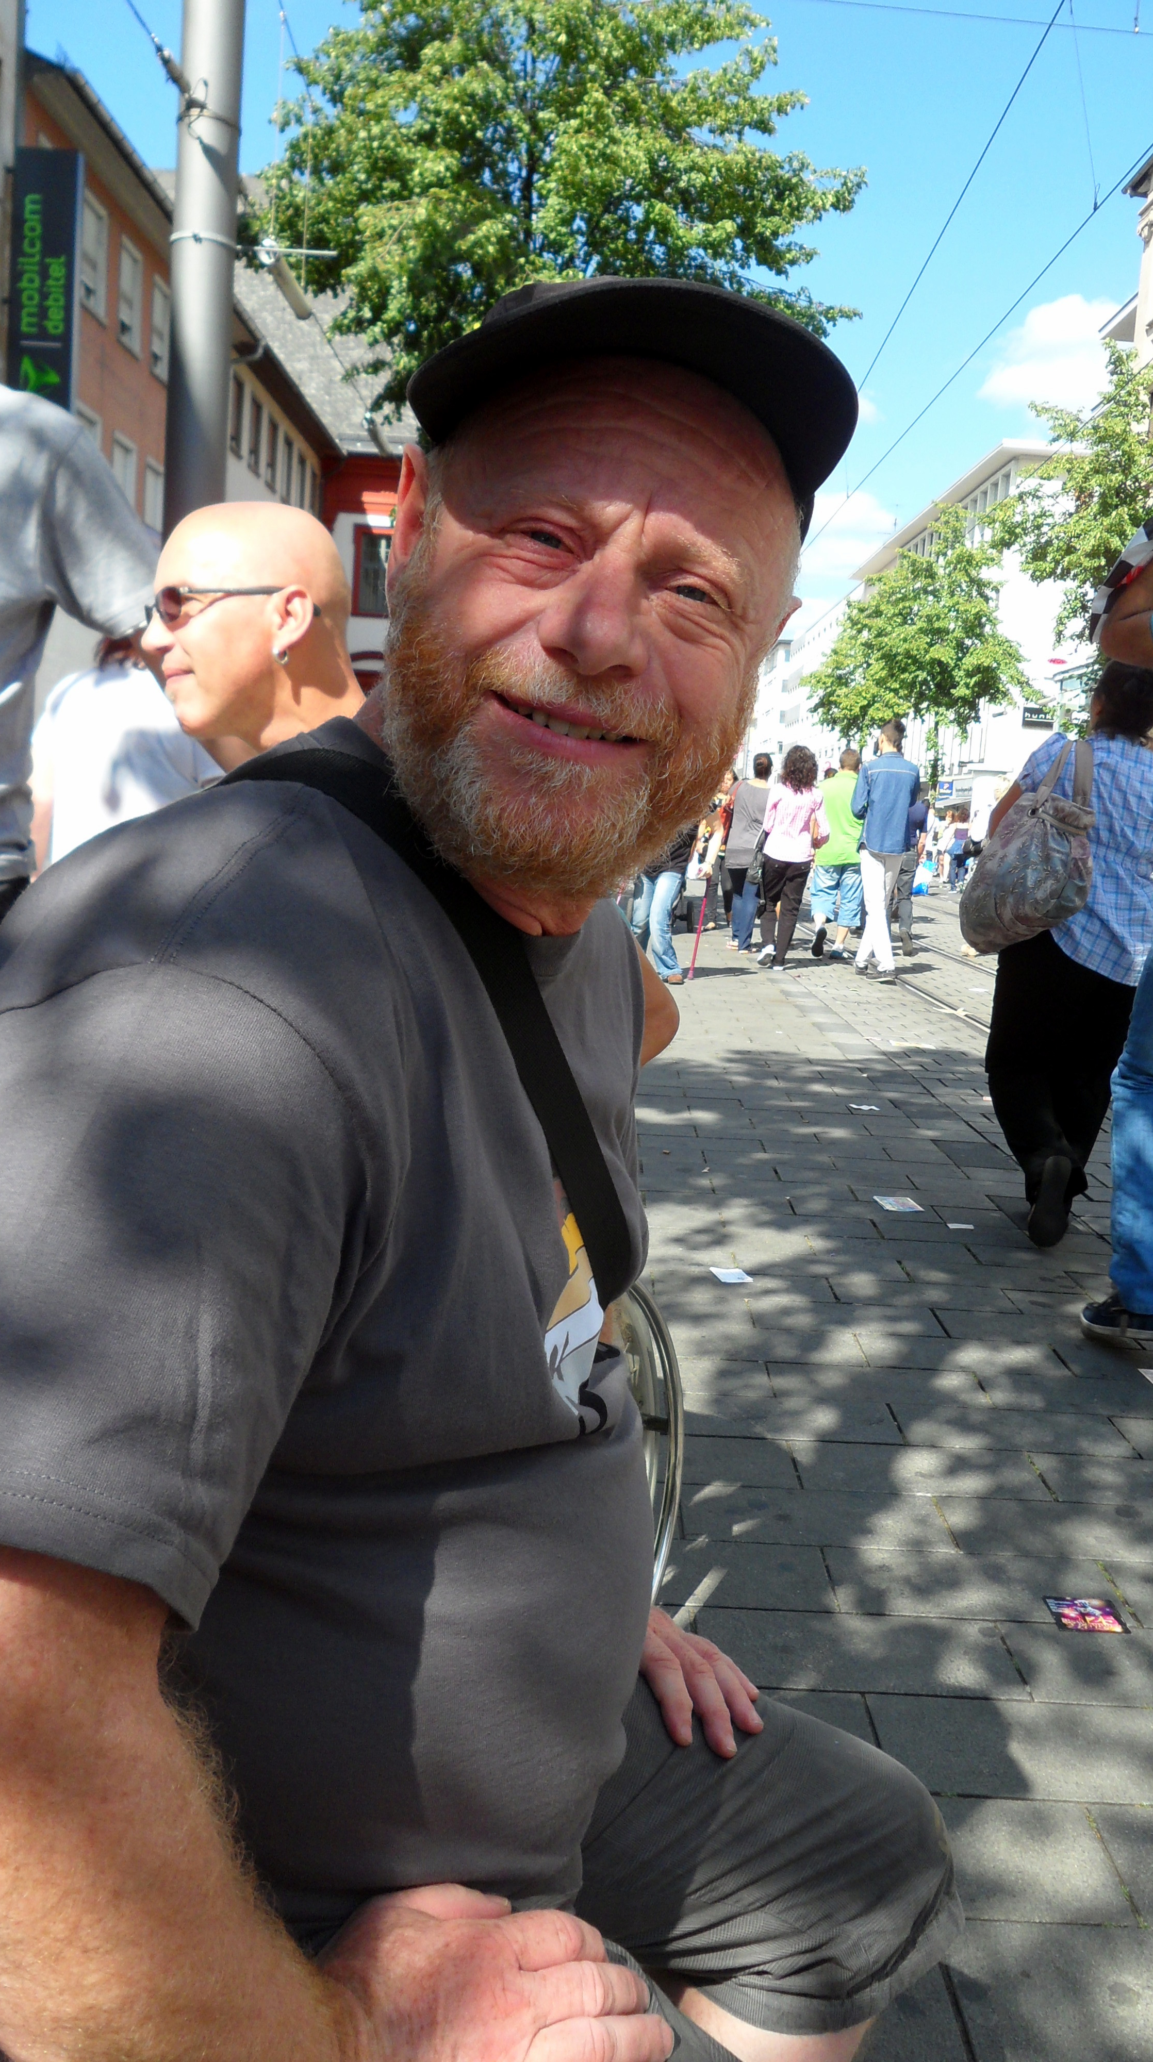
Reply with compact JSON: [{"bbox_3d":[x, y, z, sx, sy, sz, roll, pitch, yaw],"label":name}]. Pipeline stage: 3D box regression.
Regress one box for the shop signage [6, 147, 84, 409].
[{"bbox_3d":[-6.115,-8.514,18.500,0.730,3.150,0.190,3,8,0],"label":"shop signage"}]

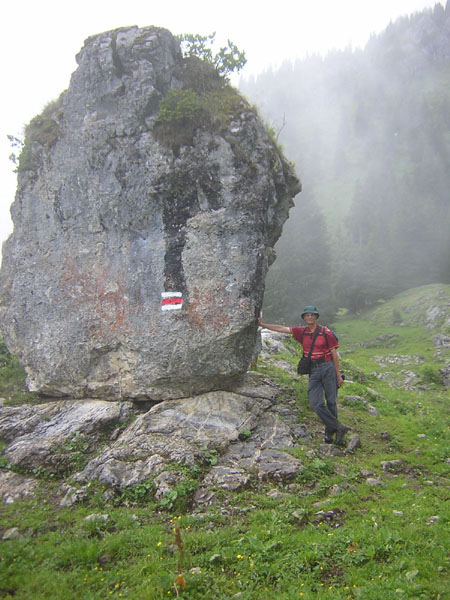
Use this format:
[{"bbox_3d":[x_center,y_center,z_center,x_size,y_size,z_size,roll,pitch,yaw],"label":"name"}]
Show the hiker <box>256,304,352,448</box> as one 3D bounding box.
[{"bbox_3d":[1.000,0.950,7.880,1.100,1.750,0.520,-1,-3,19],"label":"hiker"}]

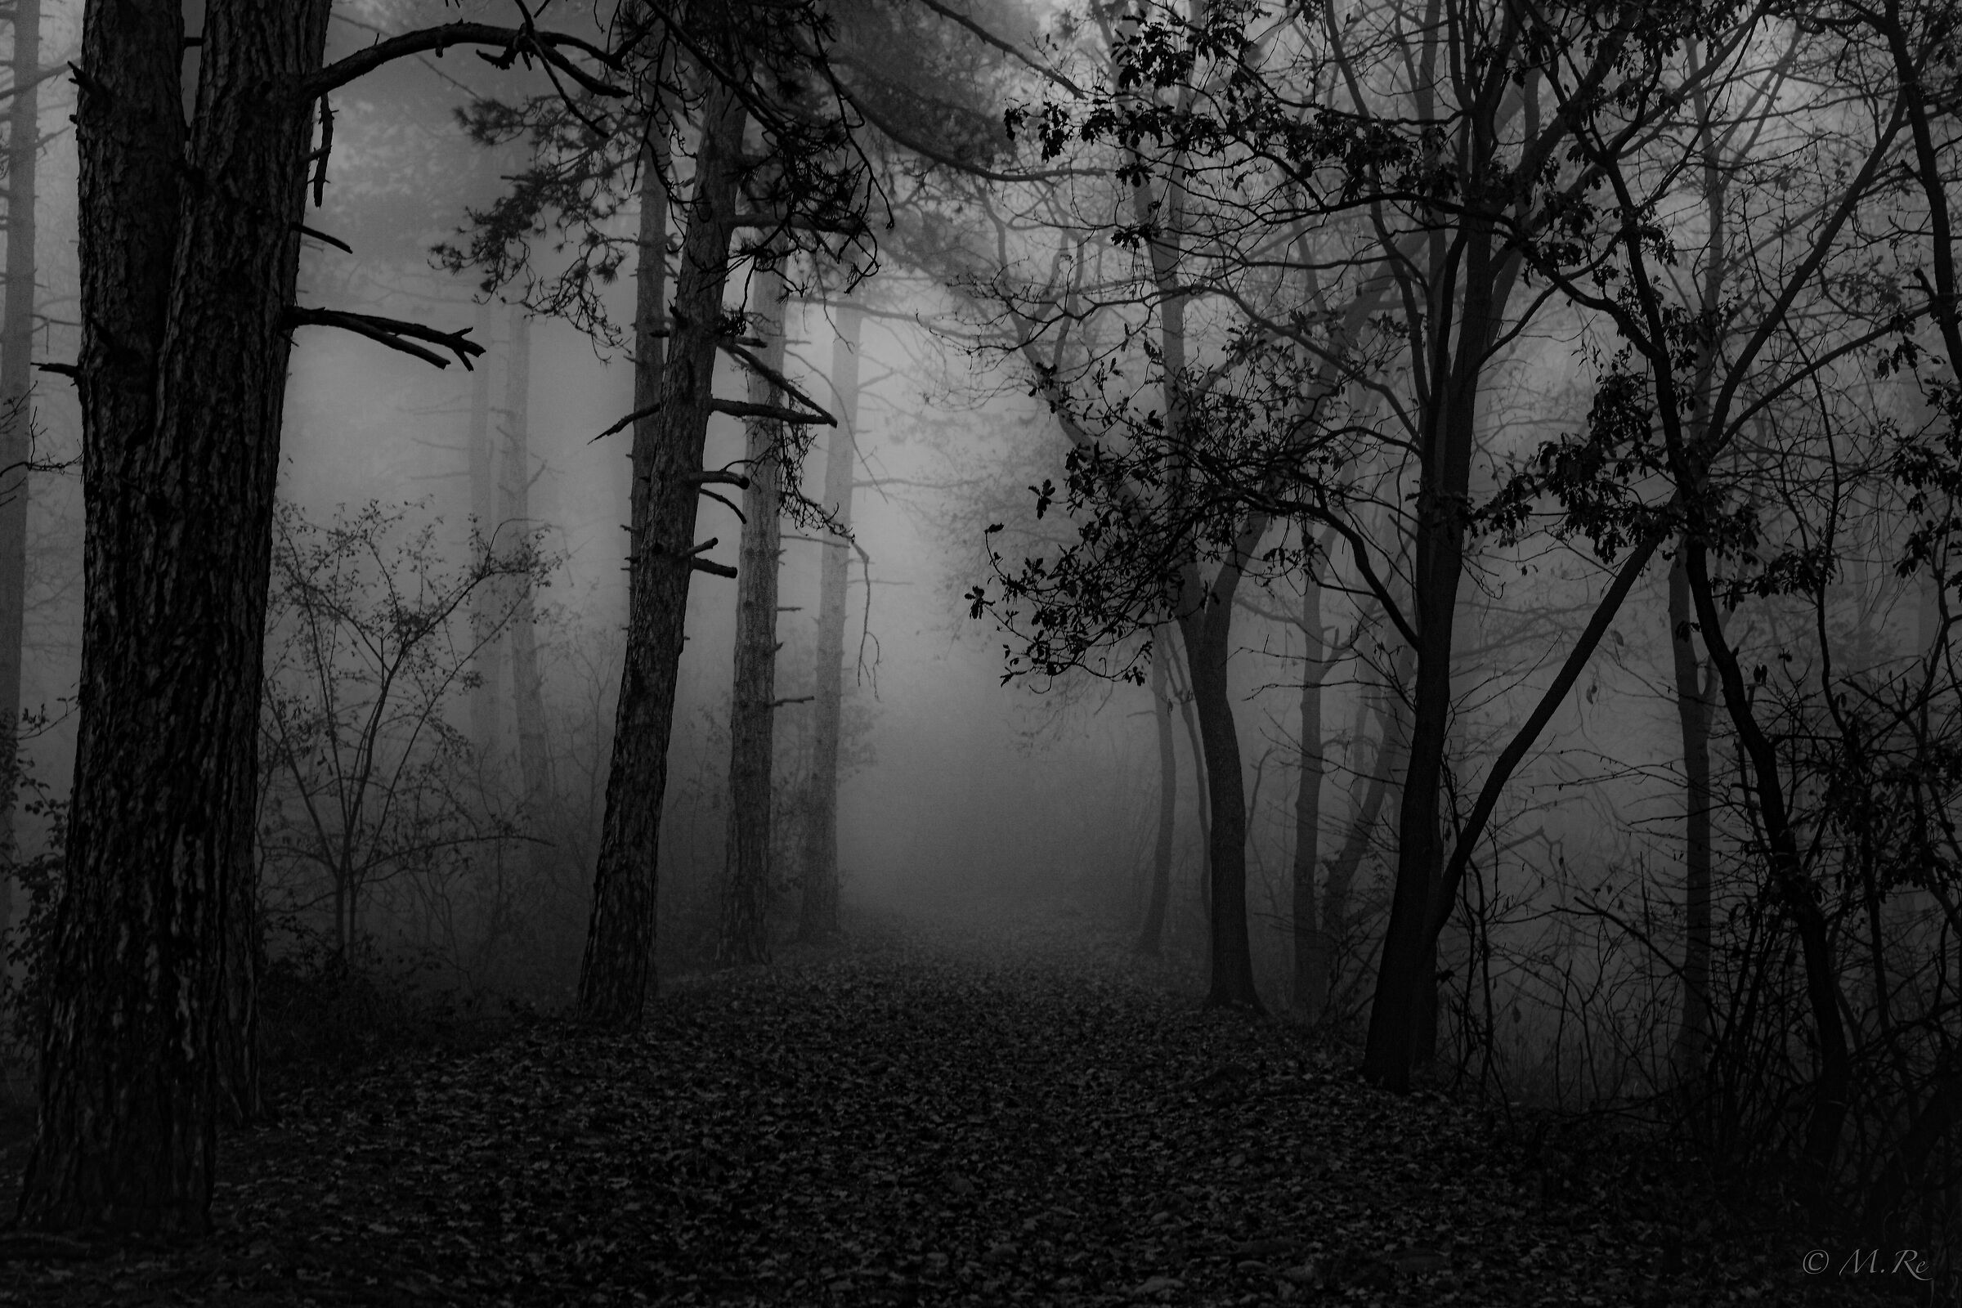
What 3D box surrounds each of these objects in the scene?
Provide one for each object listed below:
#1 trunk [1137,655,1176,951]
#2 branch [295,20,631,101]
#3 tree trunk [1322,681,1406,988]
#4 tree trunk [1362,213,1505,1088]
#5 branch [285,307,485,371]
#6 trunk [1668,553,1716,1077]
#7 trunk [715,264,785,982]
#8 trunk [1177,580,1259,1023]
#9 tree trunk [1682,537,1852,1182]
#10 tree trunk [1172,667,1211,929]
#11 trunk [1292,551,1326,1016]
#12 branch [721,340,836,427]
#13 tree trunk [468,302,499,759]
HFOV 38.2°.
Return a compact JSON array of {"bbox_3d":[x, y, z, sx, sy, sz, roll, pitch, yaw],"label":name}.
[{"bbox_3d":[2.415,2.036,39.159,0.487,4.255,0.420,1,-4,4],"label":"trunk"},{"bbox_3d":[-1.907,-2.175,10.400,1.187,0.298,0.320,0,-4,0],"label":"branch"},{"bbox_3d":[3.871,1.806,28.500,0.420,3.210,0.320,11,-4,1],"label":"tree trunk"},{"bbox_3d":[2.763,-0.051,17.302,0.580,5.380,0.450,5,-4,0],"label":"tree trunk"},{"bbox_3d":[-2.165,-1.148,10.300,0.724,0.184,0.220,9,-4,0],"label":"branch"},{"bbox_3d":[5.248,1.181,21.001,0.280,3.880,0.220,0,-4,0],"label":"trunk"},{"bbox_3d":[-2.844,-0.553,36.338,0.629,9.046,0.600,2,-4,-5],"label":"trunk"},{"bbox_3d":[2.206,1.326,26.145,0.651,3.889,0.500,-2,-4,5],"label":"trunk"},{"bbox_3d":[3.314,0.838,11.800,0.306,2.705,0.280,-11,-4,15],"label":"tree trunk"},{"bbox_3d":[2.289,1.573,31.000,0.240,2.850,0.160,-4,-4,0],"label":"tree trunk"},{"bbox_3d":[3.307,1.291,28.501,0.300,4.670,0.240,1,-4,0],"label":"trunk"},{"bbox_3d":[-1.505,-2.012,21.000,0.880,0.640,0.400,0,-4,0],"label":"branch"},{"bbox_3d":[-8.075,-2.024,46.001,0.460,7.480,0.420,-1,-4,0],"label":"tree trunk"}]

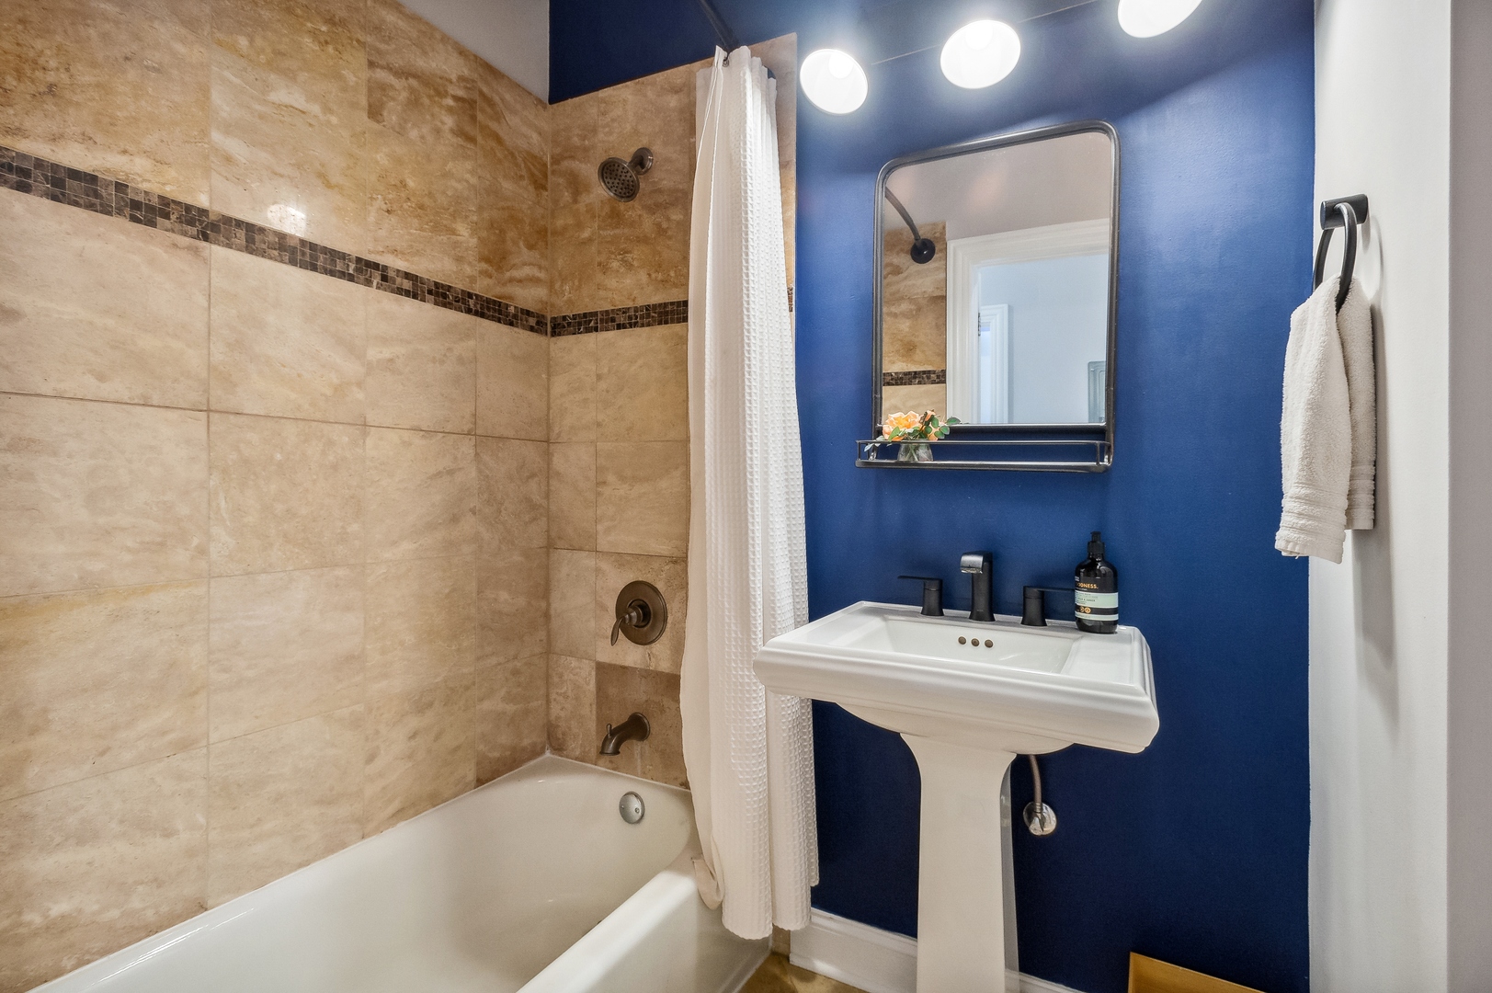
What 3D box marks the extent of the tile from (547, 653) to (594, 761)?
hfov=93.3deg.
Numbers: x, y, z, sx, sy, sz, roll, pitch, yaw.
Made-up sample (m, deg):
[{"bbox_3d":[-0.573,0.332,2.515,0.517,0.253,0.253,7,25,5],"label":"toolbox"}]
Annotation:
[{"bbox_3d":[-0.506,0.612,2.036,0.177,0.303,0.010,1,1,28],"label":"tile"}]

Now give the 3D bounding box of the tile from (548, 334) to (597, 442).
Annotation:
[{"bbox_3d":[-0.497,-0.310,2.034,0.175,0.305,0.011,1,0,27],"label":"tile"}]

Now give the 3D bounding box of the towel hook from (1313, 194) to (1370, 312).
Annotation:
[{"bbox_3d":[0.834,-0.331,0.987,0.050,0.170,0.165,1,0,28],"label":"towel hook"}]

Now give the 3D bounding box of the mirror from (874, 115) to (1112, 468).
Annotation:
[{"bbox_3d":[0.493,-0.409,1.464,0.495,0.700,0.115,1,0,27],"label":"mirror"}]

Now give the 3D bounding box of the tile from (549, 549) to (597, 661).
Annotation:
[{"bbox_3d":[-0.502,0.308,2.037,0.175,0.307,0.011,1,0,27],"label":"tile"}]

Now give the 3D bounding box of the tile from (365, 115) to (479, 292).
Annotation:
[{"bbox_3d":[-0.776,-0.682,1.706,0.011,0.305,0.303,1,0,28],"label":"tile"}]

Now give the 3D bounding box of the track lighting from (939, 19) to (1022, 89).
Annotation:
[{"bbox_3d":[0.453,-0.880,1.358,0.134,0.105,0.130,1,1,28],"label":"track lighting"}]

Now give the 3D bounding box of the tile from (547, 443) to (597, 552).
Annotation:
[{"bbox_3d":[-0.499,-0.002,2.035,0.175,0.306,0.011,1,0,27],"label":"tile"}]

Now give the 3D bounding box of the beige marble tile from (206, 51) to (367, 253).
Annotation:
[{"bbox_3d":[-0.920,-0.682,1.437,0.011,0.305,0.302,1,0,28],"label":"beige marble tile"}]

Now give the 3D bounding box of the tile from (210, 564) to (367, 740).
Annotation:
[{"bbox_3d":[-0.920,0.302,1.426,0.014,0.303,0.300,1,0,28],"label":"tile"}]

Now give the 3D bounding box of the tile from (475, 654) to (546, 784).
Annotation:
[{"bbox_3d":[-0.654,0.612,1.961,0.011,0.297,0.259,1,0,28],"label":"tile"}]

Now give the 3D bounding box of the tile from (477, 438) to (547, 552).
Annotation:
[{"bbox_3d":[-0.647,-0.004,1.952,0.010,0.305,0.264,1,1,28],"label":"tile"}]

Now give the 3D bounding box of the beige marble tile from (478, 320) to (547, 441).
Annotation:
[{"bbox_3d":[-0.642,-0.308,1.945,0.014,0.303,0.260,1,0,28],"label":"beige marble tile"}]

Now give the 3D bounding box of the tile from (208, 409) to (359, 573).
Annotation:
[{"bbox_3d":[-0.918,-0.003,1.425,0.014,0.302,0.300,1,0,28],"label":"tile"}]

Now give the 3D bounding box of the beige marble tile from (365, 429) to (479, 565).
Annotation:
[{"bbox_3d":[-0.776,-0.003,1.695,0.014,0.302,0.302,1,0,28],"label":"beige marble tile"}]

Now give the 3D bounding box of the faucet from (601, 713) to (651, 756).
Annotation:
[{"bbox_3d":[-0.322,0.625,1.848,0.074,0.084,0.152,1,1,28],"label":"faucet"}]

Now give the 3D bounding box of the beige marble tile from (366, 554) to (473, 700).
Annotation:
[{"bbox_3d":[-0.779,0.303,1.696,0.014,0.303,0.302,1,0,28],"label":"beige marble tile"}]

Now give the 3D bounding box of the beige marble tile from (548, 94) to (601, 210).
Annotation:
[{"bbox_3d":[-0.490,-0.988,2.031,0.175,0.305,0.011,1,0,27],"label":"beige marble tile"}]

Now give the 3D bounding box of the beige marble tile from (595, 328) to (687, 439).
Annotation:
[{"bbox_3d":[-0.283,-0.308,1.923,0.301,0.305,0.011,1,0,27],"label":"beige marble tile"}]

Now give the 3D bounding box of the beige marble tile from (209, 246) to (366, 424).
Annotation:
[{"bbox_3d":[-0.924,-0.312,1.438,0.011,0.305,0.302,1,0,28],"label":"beige marble tile"}]

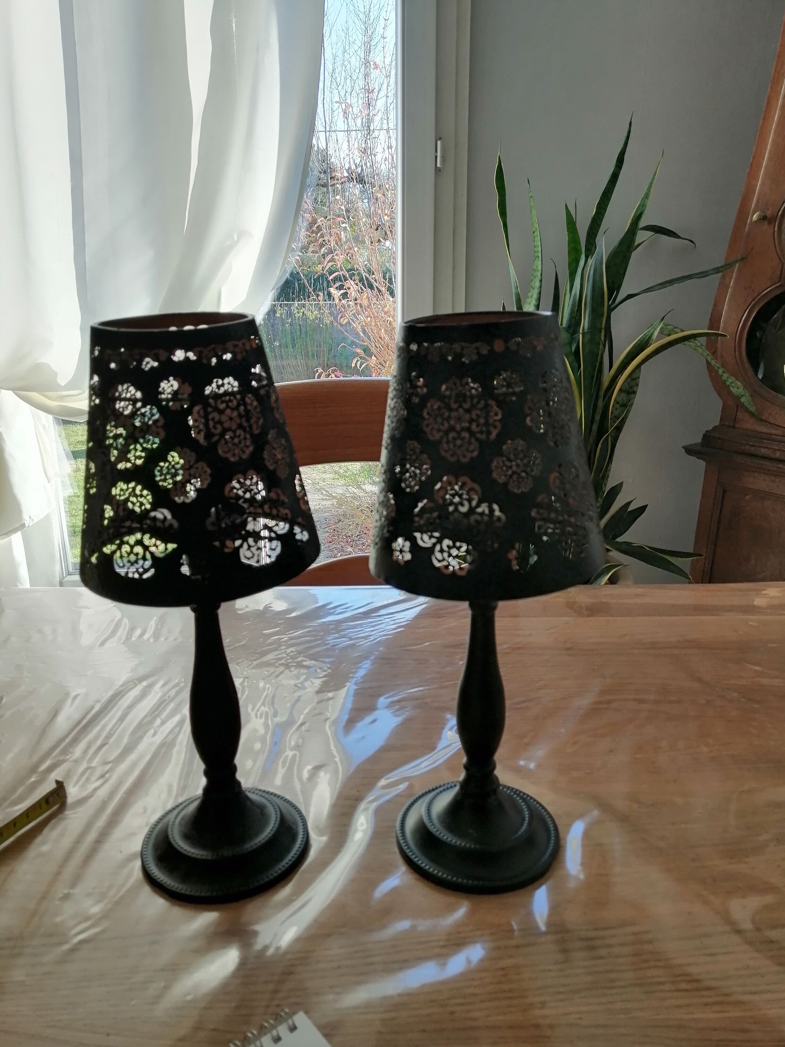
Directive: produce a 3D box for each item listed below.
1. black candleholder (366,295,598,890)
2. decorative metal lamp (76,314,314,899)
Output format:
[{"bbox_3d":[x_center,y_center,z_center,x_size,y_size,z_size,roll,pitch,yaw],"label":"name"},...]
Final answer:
[{"bbox_3d":[0.053,0.045,0.455,0.132,0.321,0.132,0,16,0],"label":"black candleholder"},{"bbox_3d":[-0.105,0.048,0.451,0.132,0.321,0.132,0,16,0],"label":"decorative metal lamp"}]

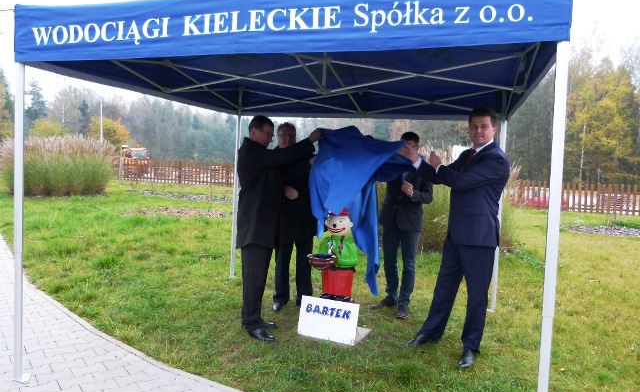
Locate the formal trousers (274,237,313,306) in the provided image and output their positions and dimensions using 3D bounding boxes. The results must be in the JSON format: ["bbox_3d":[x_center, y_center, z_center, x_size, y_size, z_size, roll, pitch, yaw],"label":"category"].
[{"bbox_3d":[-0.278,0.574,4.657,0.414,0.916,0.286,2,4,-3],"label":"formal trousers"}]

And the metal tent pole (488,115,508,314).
[{"bbox_3d":[1.790,0.179,4.663,0.059,2.009,0.059,3,4,17],"label":"metal tent pole"}]

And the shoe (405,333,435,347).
[{"bbox_3d":[0.812,1.132,3.710,0.290,0.110,0.105,1,4,-22],"label":"shoe"}]

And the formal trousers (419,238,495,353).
[{"bbox_3d":[1.069,0.658,3.623,0.532,0.965,0.345,5,5,41],"label":"formal trousers"}]

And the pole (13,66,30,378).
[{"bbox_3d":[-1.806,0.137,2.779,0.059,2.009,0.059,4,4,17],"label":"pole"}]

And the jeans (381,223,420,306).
[{"bbox_3d":[0.826,0.584,4.626,0.414,0.955,0.295,3,4,17],"label":"jeans"}]

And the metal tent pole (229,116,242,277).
[{"bbox_3d":[-0.984,-0.017,5.493,0.059,2.009,0.059,4,5,17],"label":"metal tent pole"}]

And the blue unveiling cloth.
[{"bbox_3d":[0.333,0.067,3.922,0.886,1.389,0.640,2,4,0],"label":"blue unveiling cloth"}]

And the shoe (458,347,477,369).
[{"bbox_3d":[1.095,1.163,3.391,0.105,0.110,0.290,5,4,32],"label":"shoe"}]

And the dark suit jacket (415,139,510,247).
[{"bbox_3d":[1.125,-0.025,3.519,0.522,0.798,0.502,-1,5,-44],"label":"dark suit jacket"}]

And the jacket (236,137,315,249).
[{"bbox_3d":[-0.364,-0.021,3.810,0.601,0.916,0.492,3,4,6],"label":"jacket"}]

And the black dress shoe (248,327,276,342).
[{"bbox_3d":[-0.474,1.083,3.705,0.290,0.110,0.105,4,4,28],"label":"black dress shoe"}]

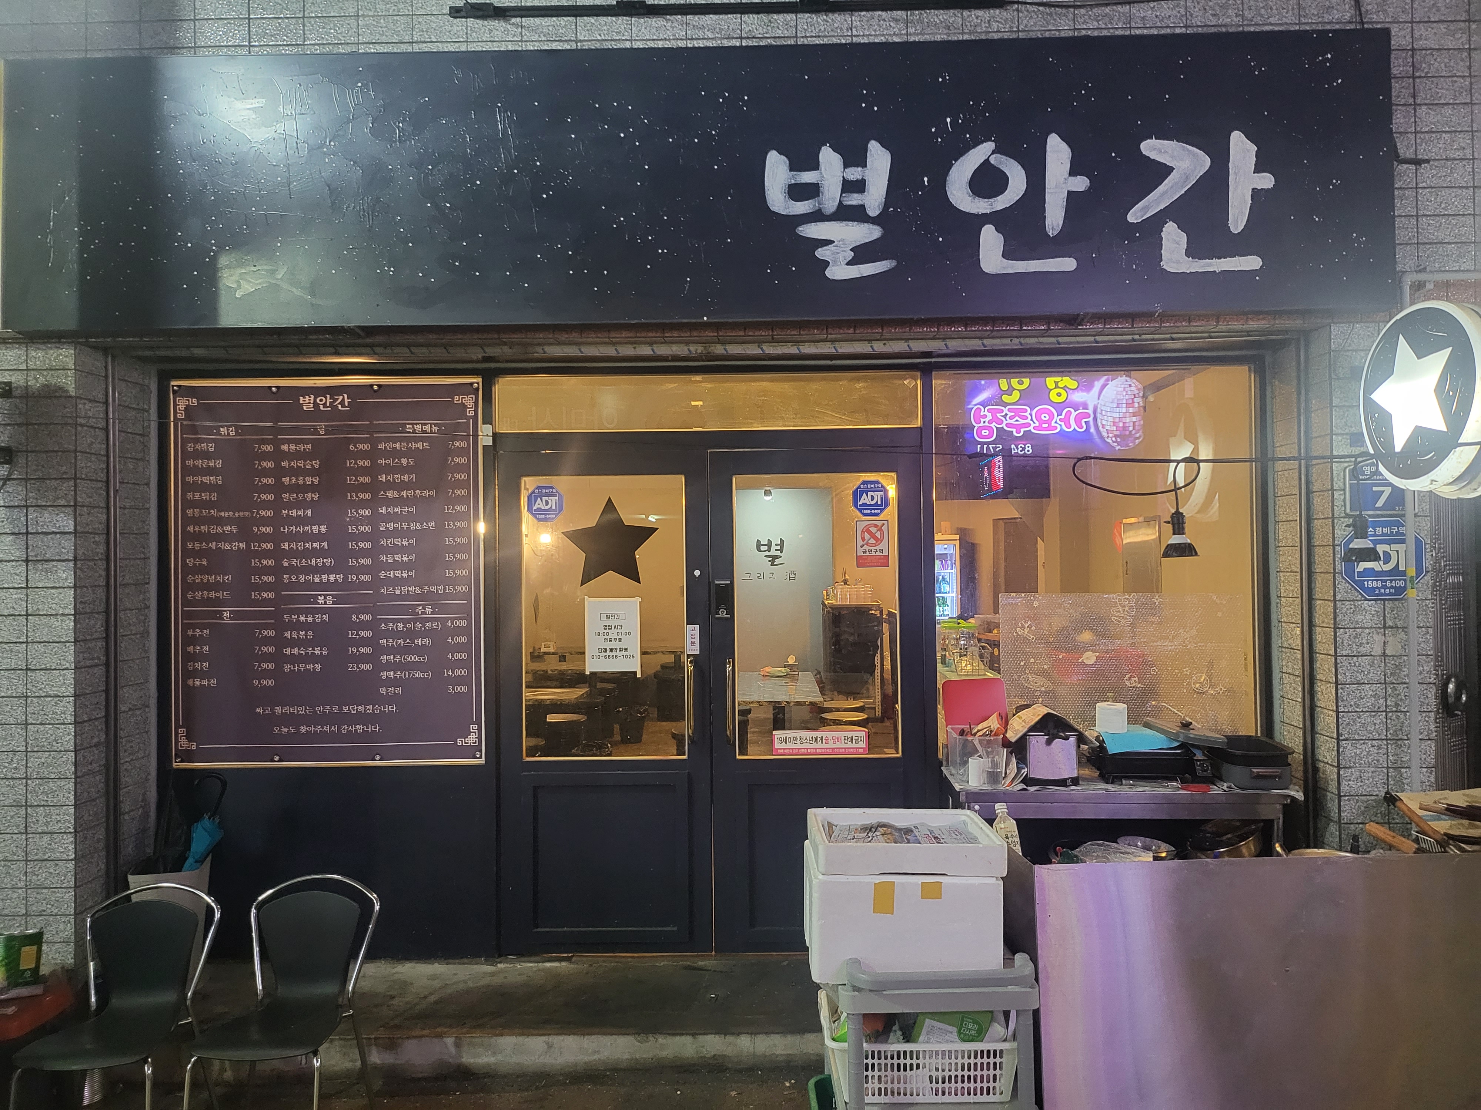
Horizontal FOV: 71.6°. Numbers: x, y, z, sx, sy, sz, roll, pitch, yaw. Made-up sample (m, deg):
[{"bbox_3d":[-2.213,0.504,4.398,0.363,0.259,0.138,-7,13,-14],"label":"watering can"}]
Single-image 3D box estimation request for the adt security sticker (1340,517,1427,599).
[{"bbox_3d":[2.277,0.011,3.648,0.296,0.291,0.020,-1,-1,1],"label":"adt security sticker"}]

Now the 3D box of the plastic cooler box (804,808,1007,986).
[{"bbox_3d":[0.394,0.835,2.540,0.450,0.318,0.325,-1,-1,0],"label":"plastic cooler box"}]

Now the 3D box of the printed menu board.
[{"bbox_3d":[-1.669,0.068,4.167,1.266,1.567,0.030,-1,-1,1],"label":"printed menu board"}]

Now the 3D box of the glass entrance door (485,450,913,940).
[{"bbox_3d":[-0.122,0.589,4.216,1.742,2.068,0.060,-1,-1,1],"label":"glass entrance door"}]

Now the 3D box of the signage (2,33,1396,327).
[{"bbox_3d":[-0.177,-1.303,3.657,4.866,0.973,0.130,-1,-1,1],"label":"signage"}]

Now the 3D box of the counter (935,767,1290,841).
[{"bbox_3d":[1.365,1.223,3.869,1.144,0.768,0.500,-1,-1,1],"label":"counter"}]

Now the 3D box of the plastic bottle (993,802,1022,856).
[{"bbox_3d":[0.727,0.781,2.800,0.065,0.215,0.065,-9,-1,0],"label":"plastic bottle"}]

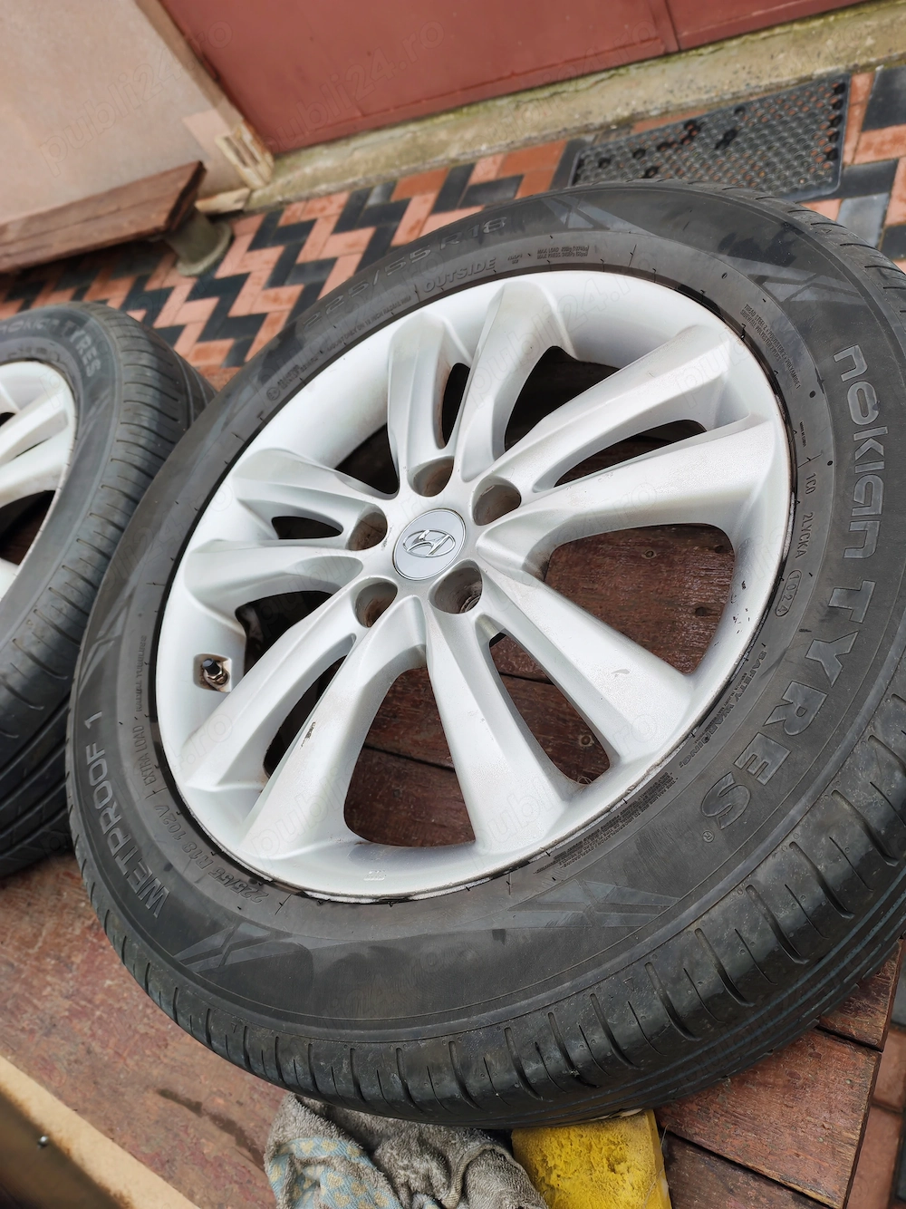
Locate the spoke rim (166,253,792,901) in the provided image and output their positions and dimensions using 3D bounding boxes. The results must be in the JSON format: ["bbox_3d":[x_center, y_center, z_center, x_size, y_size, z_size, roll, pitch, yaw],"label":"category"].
[{"bbox_3d":[0.024,-0.003,0.730,0.497,0.185,0.497,0,62,33],"label":"spoke rim"}]

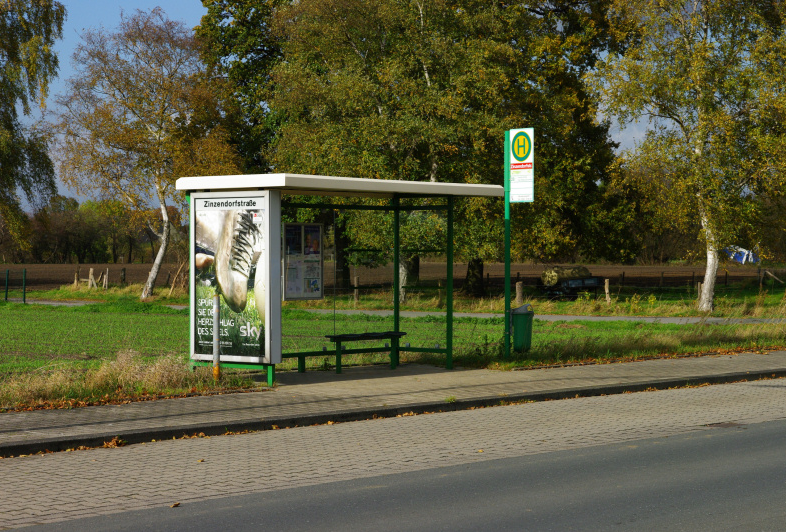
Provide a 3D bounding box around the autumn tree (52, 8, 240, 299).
[{"bbox_3d":[-9.171,-4.169,65.000,6.967,10.783,6.700,0,0,0],"label":"autumn tree"}]

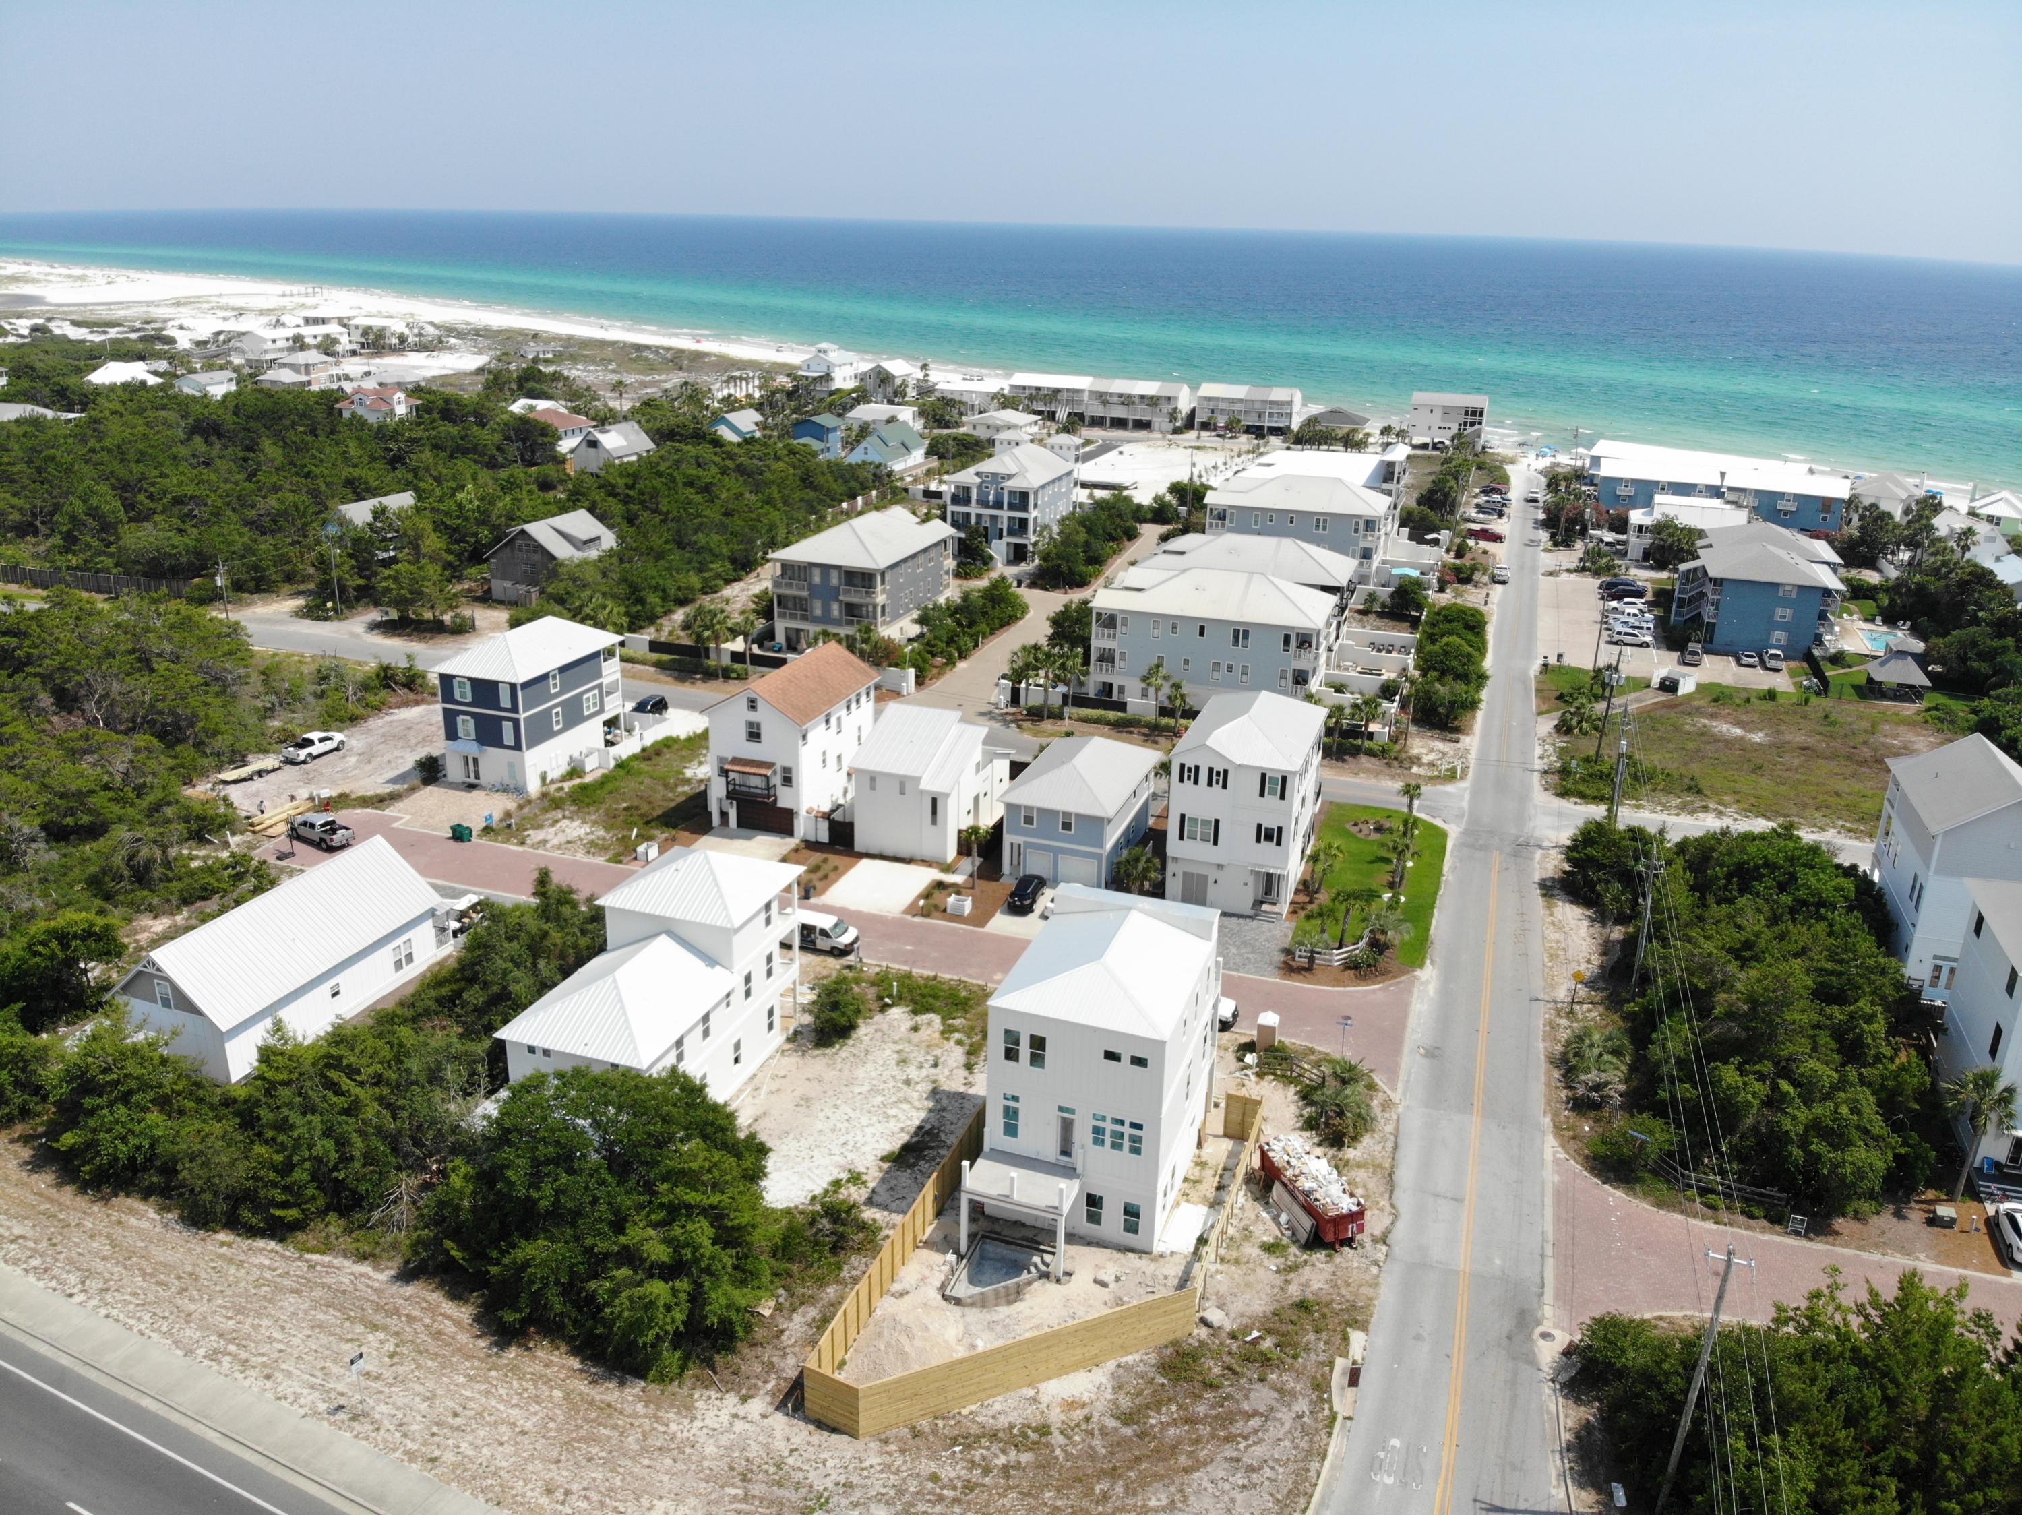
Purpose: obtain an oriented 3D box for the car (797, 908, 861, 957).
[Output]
[{"bbox_3d":[-13.180,11.815,95.184,5.748,2.086,2.035,9,22,18],"label":"car"}]

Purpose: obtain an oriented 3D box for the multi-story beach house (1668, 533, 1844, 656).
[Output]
[{"bbox_3d":[89.879,-20.123,170.541,17.397,12.209,14.243,9,22,18],"label":"multi-story beach house"}]

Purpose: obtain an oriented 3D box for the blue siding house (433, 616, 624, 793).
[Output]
[{"bbox_3d":[-44.692,-6.086,131.498,9.350,13.130,15.600,8,22,17],"label":"blue siding house"}]

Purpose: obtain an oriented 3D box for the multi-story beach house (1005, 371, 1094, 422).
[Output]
[{"bbox_3d":[10.966,-86.893,339.207,18.822,10.784,14.956,9,22,18],"label":"multi-story beach house"}]

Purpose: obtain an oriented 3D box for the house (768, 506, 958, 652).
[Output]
[{"bbox_3d":[-16.832,-21.415,164.614,13.531,13.633,21.976,9,22,18],"label":"house"}]

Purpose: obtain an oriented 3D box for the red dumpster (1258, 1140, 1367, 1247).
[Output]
[{"bbox_3d":[16.087,23.055,75.209,2.420,1.900,6.550,-7,22,-20],"label":"red dumpster"}]

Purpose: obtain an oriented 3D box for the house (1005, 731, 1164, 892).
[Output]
[{"bbox_3d":[5.599,3.277,109.543,8.877,8.372,14.626,9,22,18],"label":"house"}]

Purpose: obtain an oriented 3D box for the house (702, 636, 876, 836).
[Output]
[{"bbox_3d":[-17.848,-1.847,115.894,8.877,12.205,14.727,8,22,17],"label":"house"}]

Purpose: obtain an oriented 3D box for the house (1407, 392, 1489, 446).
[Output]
[{"bbox_3d":[97.357,-75.107,313.325,16.000,11.630,12.500,8,22,16],"label":"house"}]

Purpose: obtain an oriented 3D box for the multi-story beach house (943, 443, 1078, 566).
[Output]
[{"bbox_3d":[0.333,-38.133,208.174,13.517,14.626,17.753,9,22,19],"label":"multi-story beach house"}]

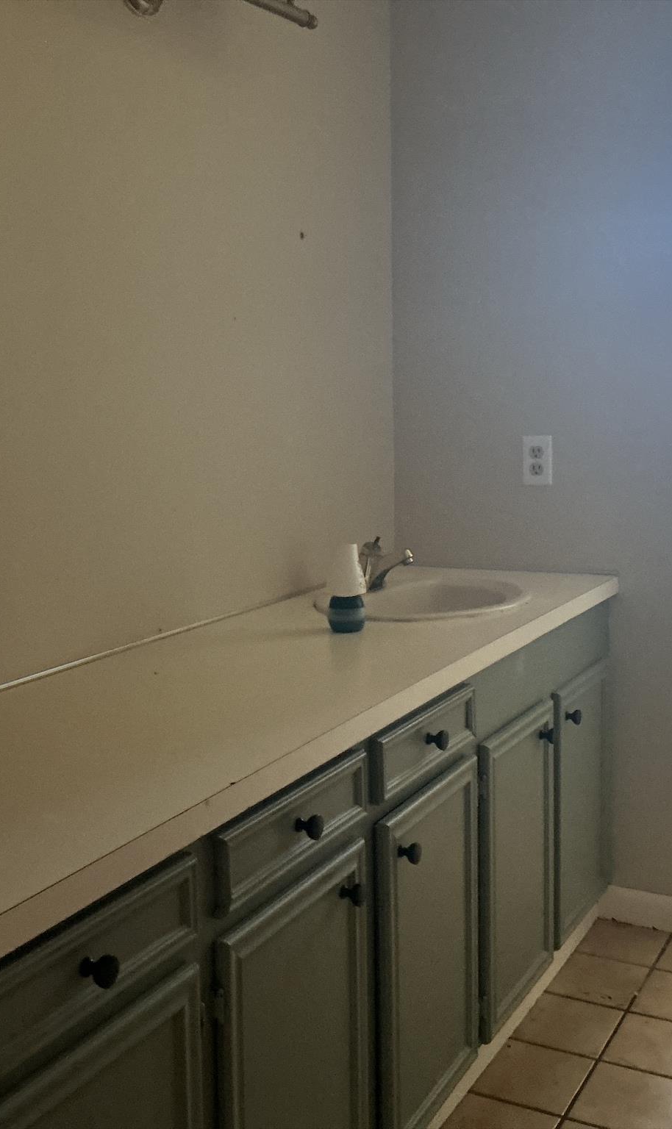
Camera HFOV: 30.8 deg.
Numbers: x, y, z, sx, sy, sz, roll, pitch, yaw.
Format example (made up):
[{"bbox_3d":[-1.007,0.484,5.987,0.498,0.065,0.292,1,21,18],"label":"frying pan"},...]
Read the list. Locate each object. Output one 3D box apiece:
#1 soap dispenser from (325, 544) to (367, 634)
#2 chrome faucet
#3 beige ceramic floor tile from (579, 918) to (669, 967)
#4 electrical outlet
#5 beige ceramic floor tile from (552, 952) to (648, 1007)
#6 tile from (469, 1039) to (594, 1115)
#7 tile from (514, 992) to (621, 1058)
[{"bbox_3d":[0.019,0.044,2.293,0.079,0.162,0.079,-2,9,0],"label":"soap dispenser"},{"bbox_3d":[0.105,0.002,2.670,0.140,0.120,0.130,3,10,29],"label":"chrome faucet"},{"bbox_3d":[0.669,0.881,2.830,0.185,0.010,0.198,3,10,29],"label":"beige ceramic floor tile"},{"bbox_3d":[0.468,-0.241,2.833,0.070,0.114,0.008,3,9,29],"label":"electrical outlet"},{"bbox_3d":[0.560,0.893,2.608,0.182,0.010,0.198,3,9,29],"label":"beige ceramic floor tile"},{"bbox_3d":[0.378,0.970,2.305,0.183,0.010,0.195,3,10,29],"label":"tile"},{"bbox_3d":[0.461,0.920,2.429,0.182,0.010,0.198,3,9,29],"label":"tile"}]

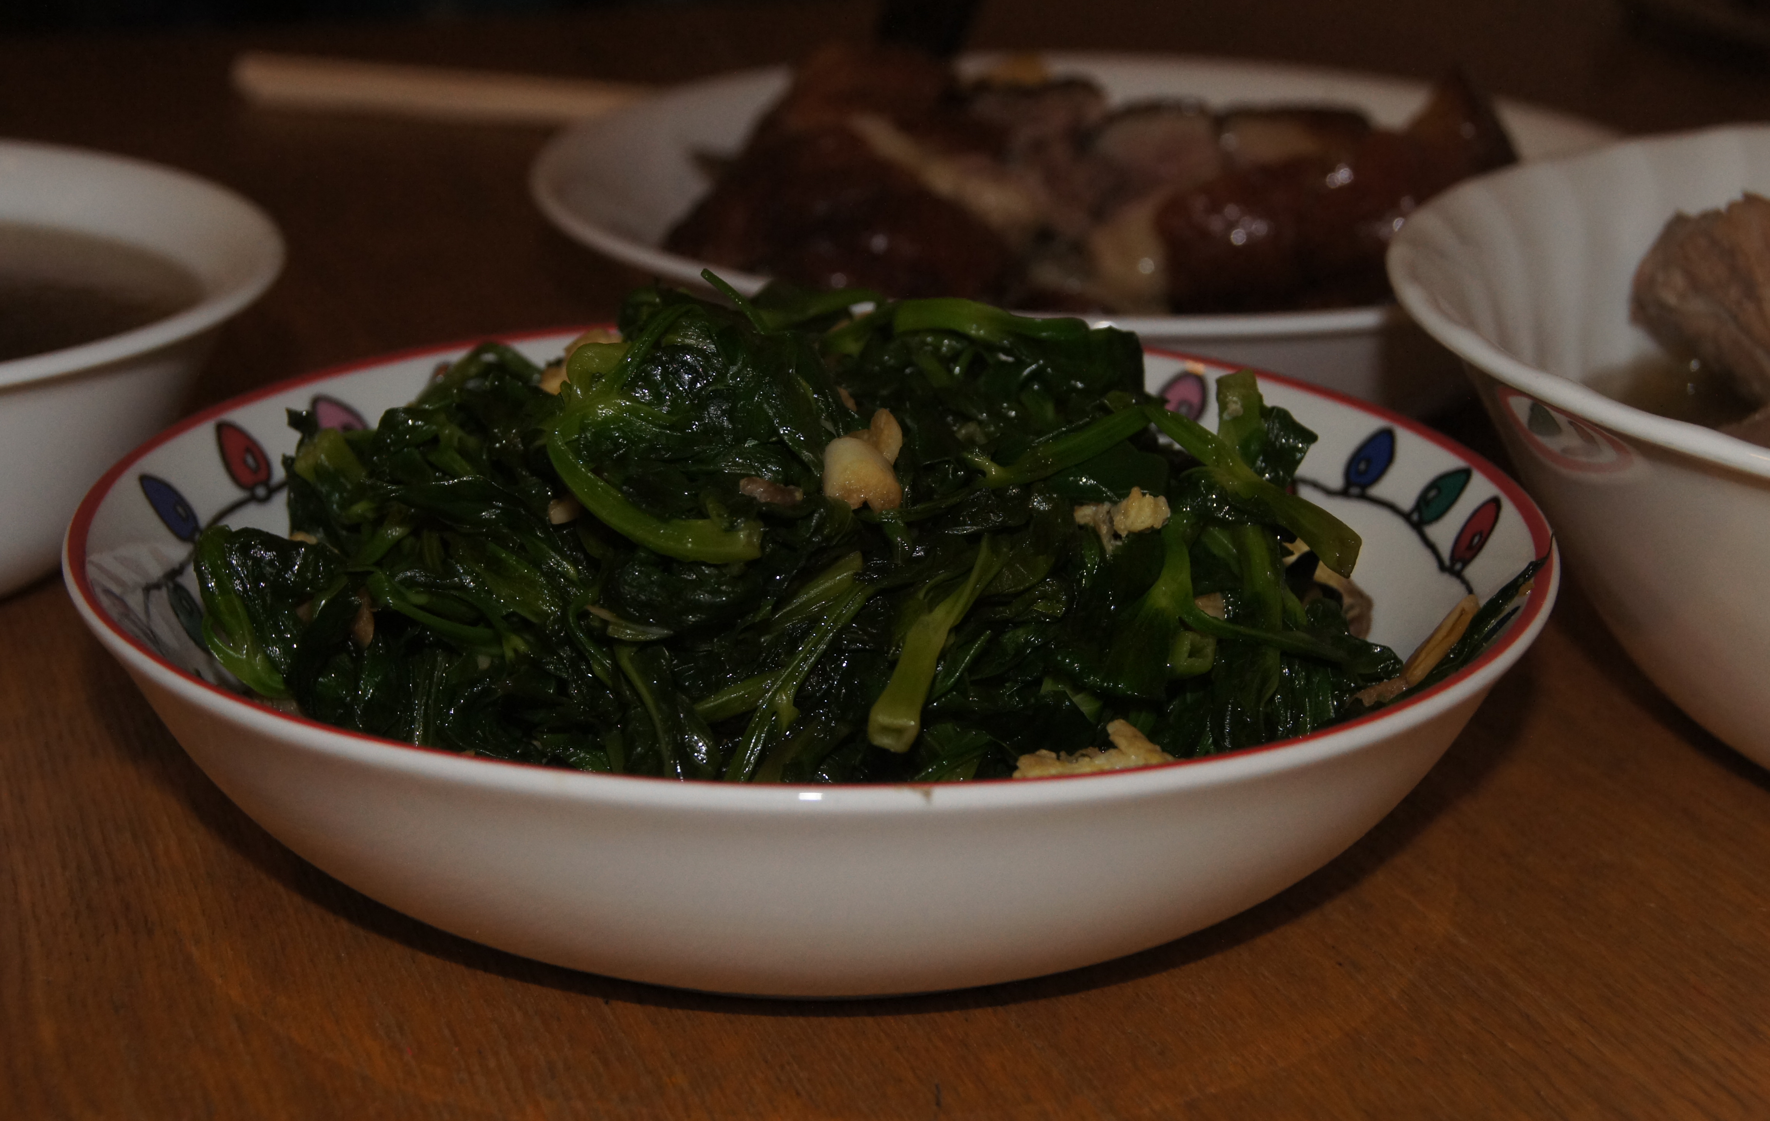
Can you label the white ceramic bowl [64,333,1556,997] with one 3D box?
[{"bbox_3d":[-0.009,0.013,0.444,0.194,0.044,0.194,1,19,0],"label":"white ceramic bowl"}]

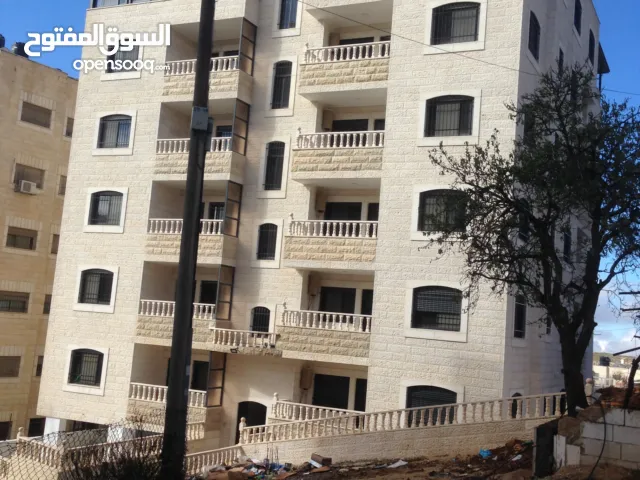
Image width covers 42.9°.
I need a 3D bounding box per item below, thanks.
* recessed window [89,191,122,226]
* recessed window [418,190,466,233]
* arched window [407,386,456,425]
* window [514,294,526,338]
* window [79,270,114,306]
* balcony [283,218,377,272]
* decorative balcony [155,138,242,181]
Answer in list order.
[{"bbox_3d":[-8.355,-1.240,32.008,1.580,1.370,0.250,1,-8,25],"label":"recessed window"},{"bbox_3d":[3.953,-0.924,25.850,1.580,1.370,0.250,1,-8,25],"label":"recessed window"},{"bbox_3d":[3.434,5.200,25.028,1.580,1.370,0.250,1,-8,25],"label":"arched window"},{"bbox_3d":[6.339,2.440,26.034,0.200,1.380,1.520,1,-8,27],"label":"window"},{"bbox_3d":[-8.636,1.817,31.617,1.622,1.380,0.200,1,-8,27],"label":"window"},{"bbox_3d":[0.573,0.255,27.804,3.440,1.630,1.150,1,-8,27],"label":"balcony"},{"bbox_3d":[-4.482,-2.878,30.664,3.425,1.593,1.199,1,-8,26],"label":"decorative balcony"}]

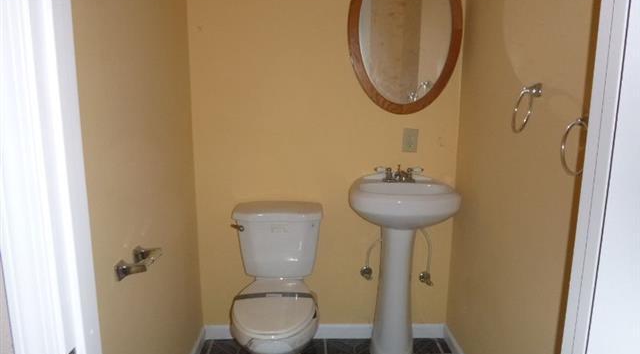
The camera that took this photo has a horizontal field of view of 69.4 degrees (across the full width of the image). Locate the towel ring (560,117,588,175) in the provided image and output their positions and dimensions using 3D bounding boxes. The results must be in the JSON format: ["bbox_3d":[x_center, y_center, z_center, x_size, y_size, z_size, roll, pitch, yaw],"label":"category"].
[{"bbox_3d":[0.698,-0.083,1.243,0.069,0.162,0.146,0,11,-2],"label":"towel ring"}]

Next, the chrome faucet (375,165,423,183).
[{"bbox_3d":[0.378,-0.012,2.194,0.227,0.081,0.126,0,11,-2],"label":"chrome faucet"}]

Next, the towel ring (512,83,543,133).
[{"bbox_3d":[0.685,-0.220,1.515,0.075,0.165,0.149,0,11,-2],"label":"towel ring"}]

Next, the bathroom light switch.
[{"bbox_3d":[0.453,-0.181,2.311,0.072,0.116,0.012,0,11,-2],"label":"bathroom light switch"}]

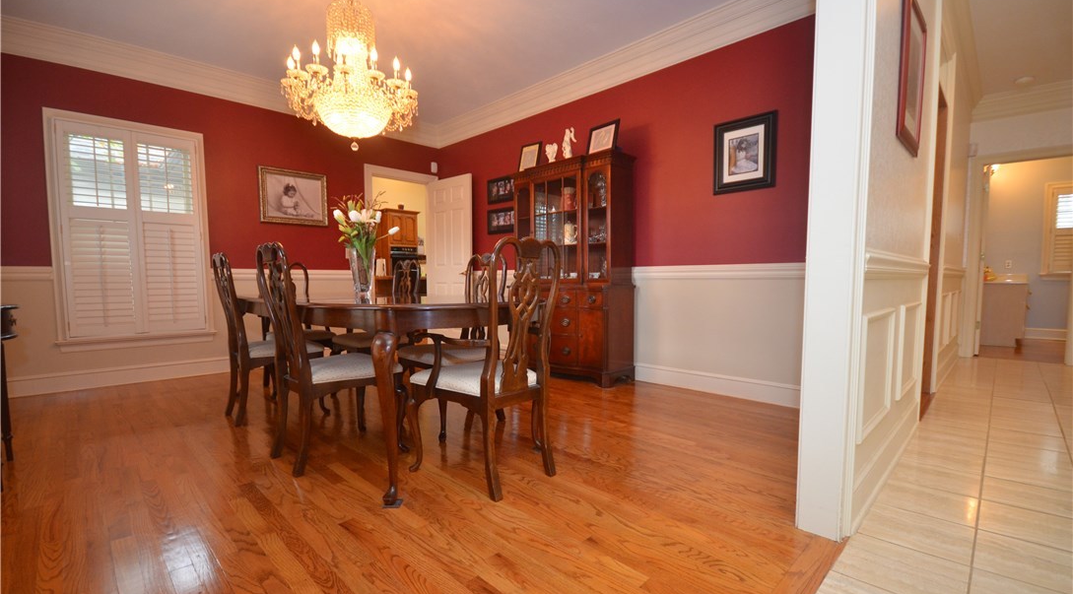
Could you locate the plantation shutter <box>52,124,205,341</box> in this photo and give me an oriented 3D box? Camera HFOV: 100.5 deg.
[{"bbox_3d":[-3.298,-0.527,3.690,0.890,1.670,0.060,-3,4,-43],"label":"plantation shutter"}]

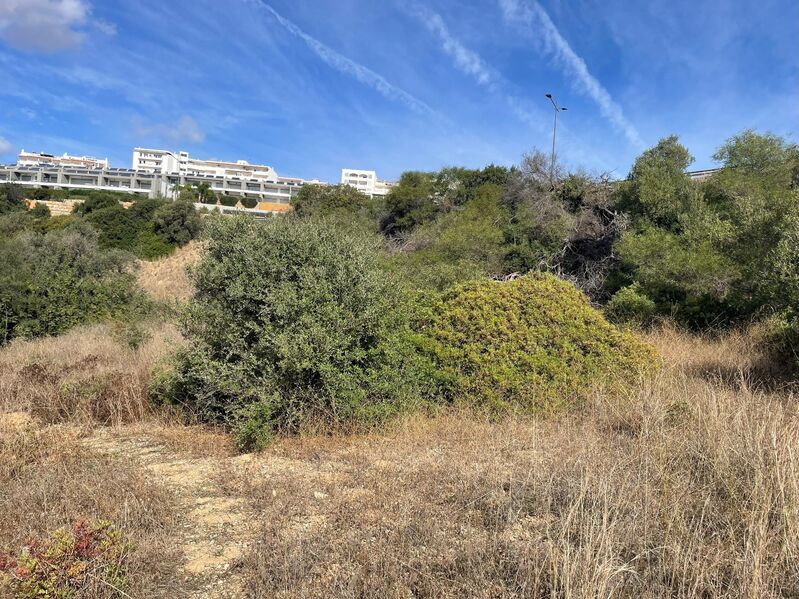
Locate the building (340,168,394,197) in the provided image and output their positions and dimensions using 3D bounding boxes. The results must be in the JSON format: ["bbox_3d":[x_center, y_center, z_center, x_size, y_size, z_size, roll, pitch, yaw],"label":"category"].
[{"bbox_3d":[-12.000,-43.312,225.000,19.000,12.000,13.000,3,4,-7],"label":"building"}]

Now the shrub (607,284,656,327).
[{"bbox_3d":[5.104,0.132,13.200,0.980,0.980,0.900,3,4,0],"label":"shrub"}]

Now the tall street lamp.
[{"bbox_3d":[11.737,-10.725,45.000,0.600,9.600,4.000,4,4,15],"label":"tall street lamp"}]

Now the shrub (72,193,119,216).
[{"bbox_3d":[-48.133,-14.962,95.000,6.100,3.700,4.800,2,4,-11],"label":"shrub"}]

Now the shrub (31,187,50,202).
[{"bbox_3d":[-74.792,-21.771,125.000,3.600,3.300,3.100,2,4,-11],"label":"shrub"}]

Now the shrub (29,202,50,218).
[{"bbox_3d":[-63.000,-15.487,105.000,3.300,2.800,2.800,2,4,-11],"label":"shrub"}]

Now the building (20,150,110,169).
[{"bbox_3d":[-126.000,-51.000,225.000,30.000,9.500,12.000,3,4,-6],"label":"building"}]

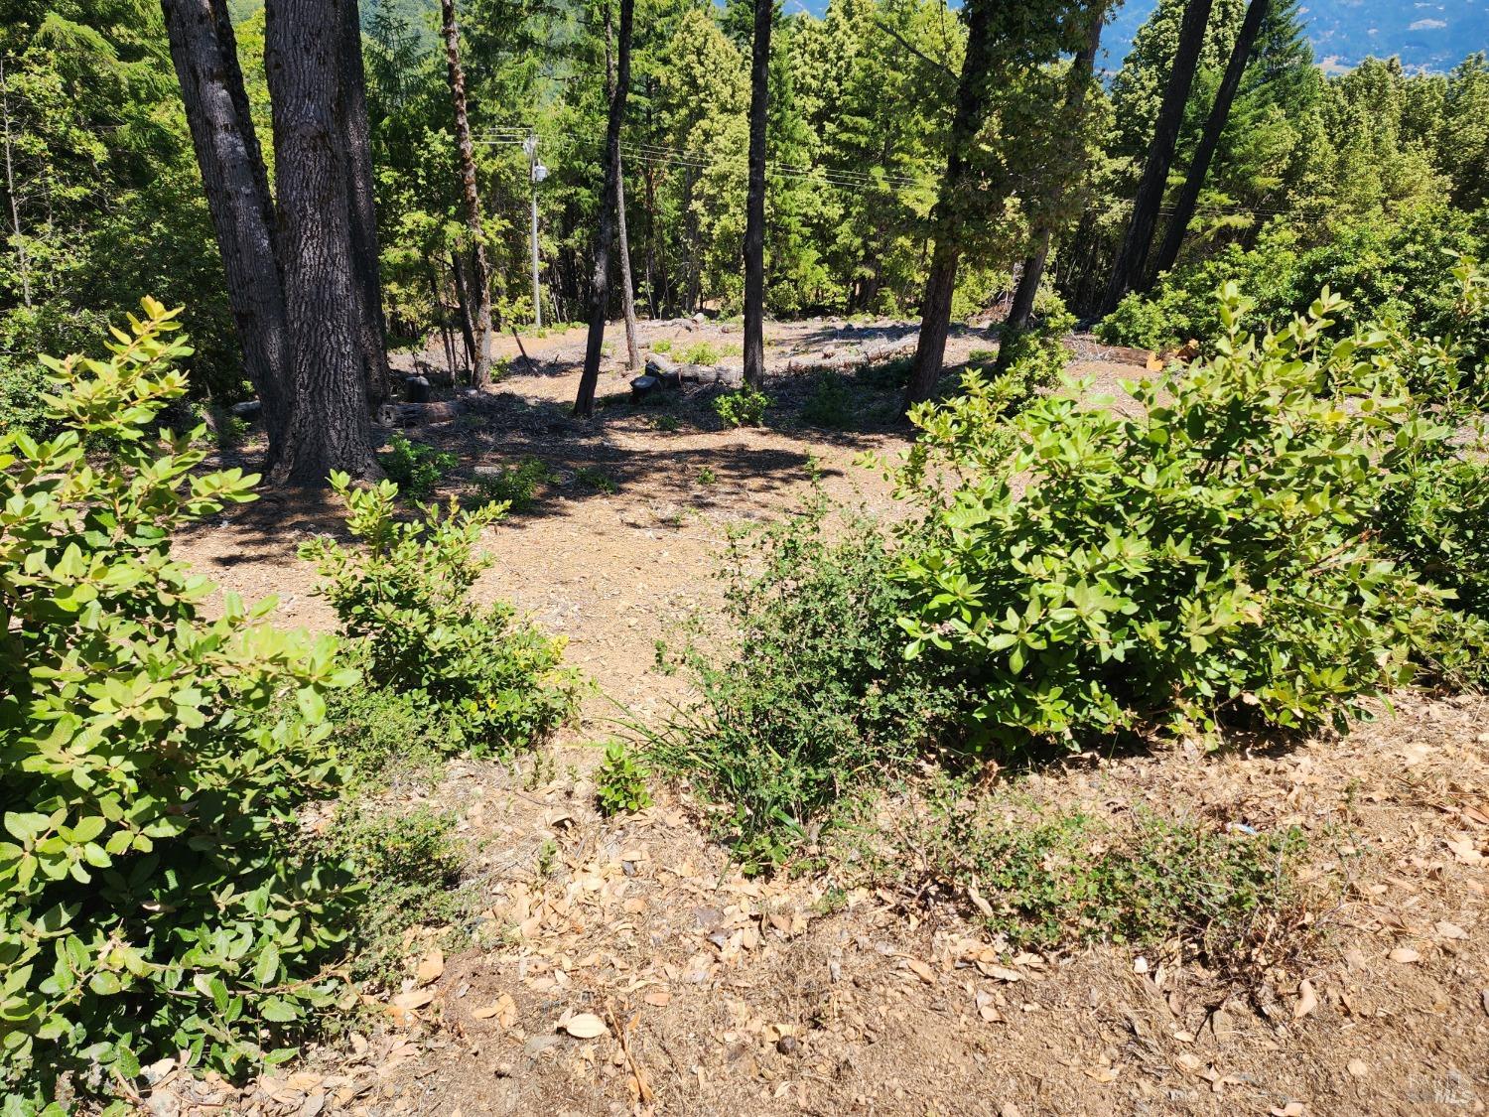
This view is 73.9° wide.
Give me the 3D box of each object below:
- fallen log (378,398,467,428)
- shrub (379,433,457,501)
[{"bbox_3d":[-3.320,-1.594,10.584,0.240,0.240,1.200,18,22,30],"label":"fallen log"},{"bbox_3d":[-2.610,-0.738,7.900,0.580,0.420,0.500,-6,22,-18],"label":"shrub"}]

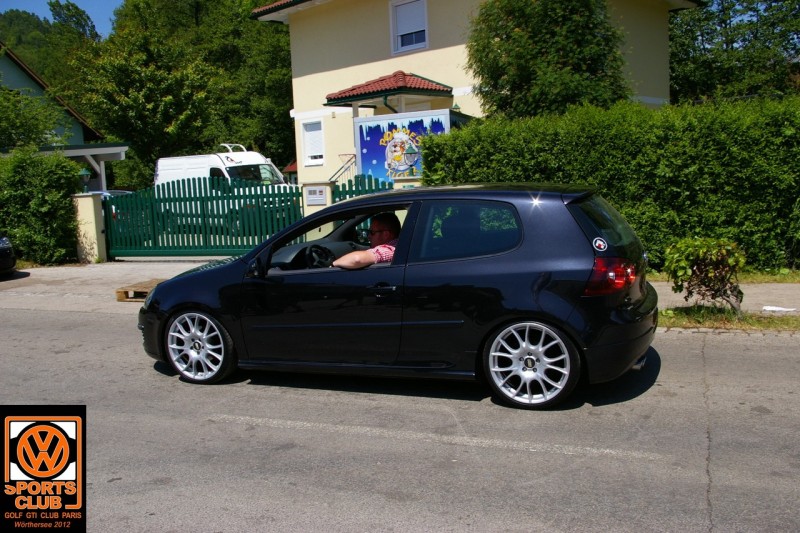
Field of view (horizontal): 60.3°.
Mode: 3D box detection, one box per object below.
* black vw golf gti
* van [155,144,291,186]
[{"bbox_3d":[-0.140,0.110,5.580,4.210,1.450,1.780,0,6,22],"label":"black vw golf gti"},{"bbox_3d":[-5.600,-2.350,21.850,5.400,2.520,2.000,2,7,42],"label":"van"}]

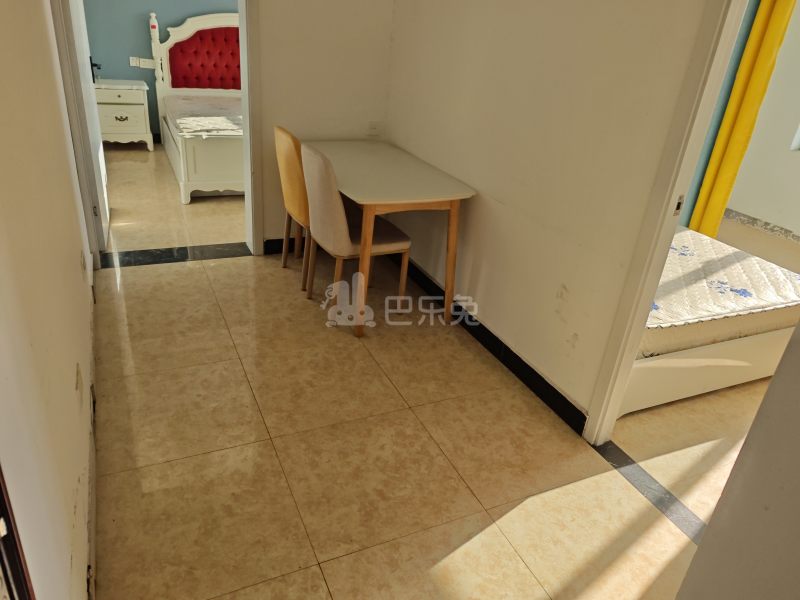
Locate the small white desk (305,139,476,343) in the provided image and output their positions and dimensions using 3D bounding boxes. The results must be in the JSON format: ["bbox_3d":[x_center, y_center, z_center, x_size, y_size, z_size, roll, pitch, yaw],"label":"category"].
[{"bbox_3d":[-0.191,-0.402,3.253,0.707,0.759,1.391,-7,28,-25],"label":"small white desk"}]

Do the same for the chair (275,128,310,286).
[{"bbox_3d":[-0.451,-0.556,3.366,0.500,0.885,0.450,-9,29,-27],"label":"chair"}]

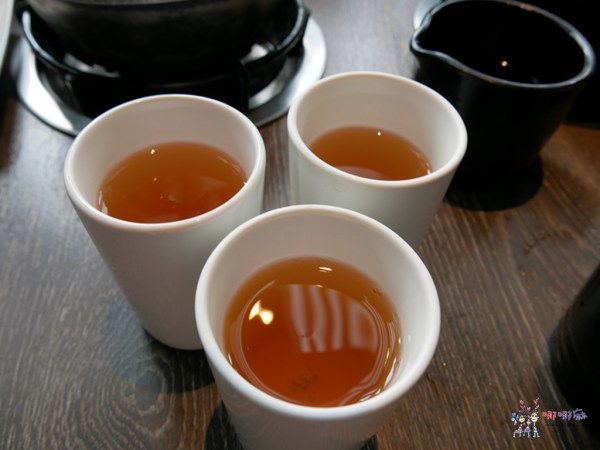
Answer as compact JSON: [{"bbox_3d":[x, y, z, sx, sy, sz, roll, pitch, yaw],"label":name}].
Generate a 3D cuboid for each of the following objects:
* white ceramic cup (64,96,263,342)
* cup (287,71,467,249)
[{"bbox_3d":[-0.053,0.005,0.226,0.075,0.101,0.075,2,50,-2],"label":"white ceramic cup"},{"bbox_3d":[0.031,-0.011,0.245,0.075,0.101,0.075,2,50,-2],"label":"cup"}]

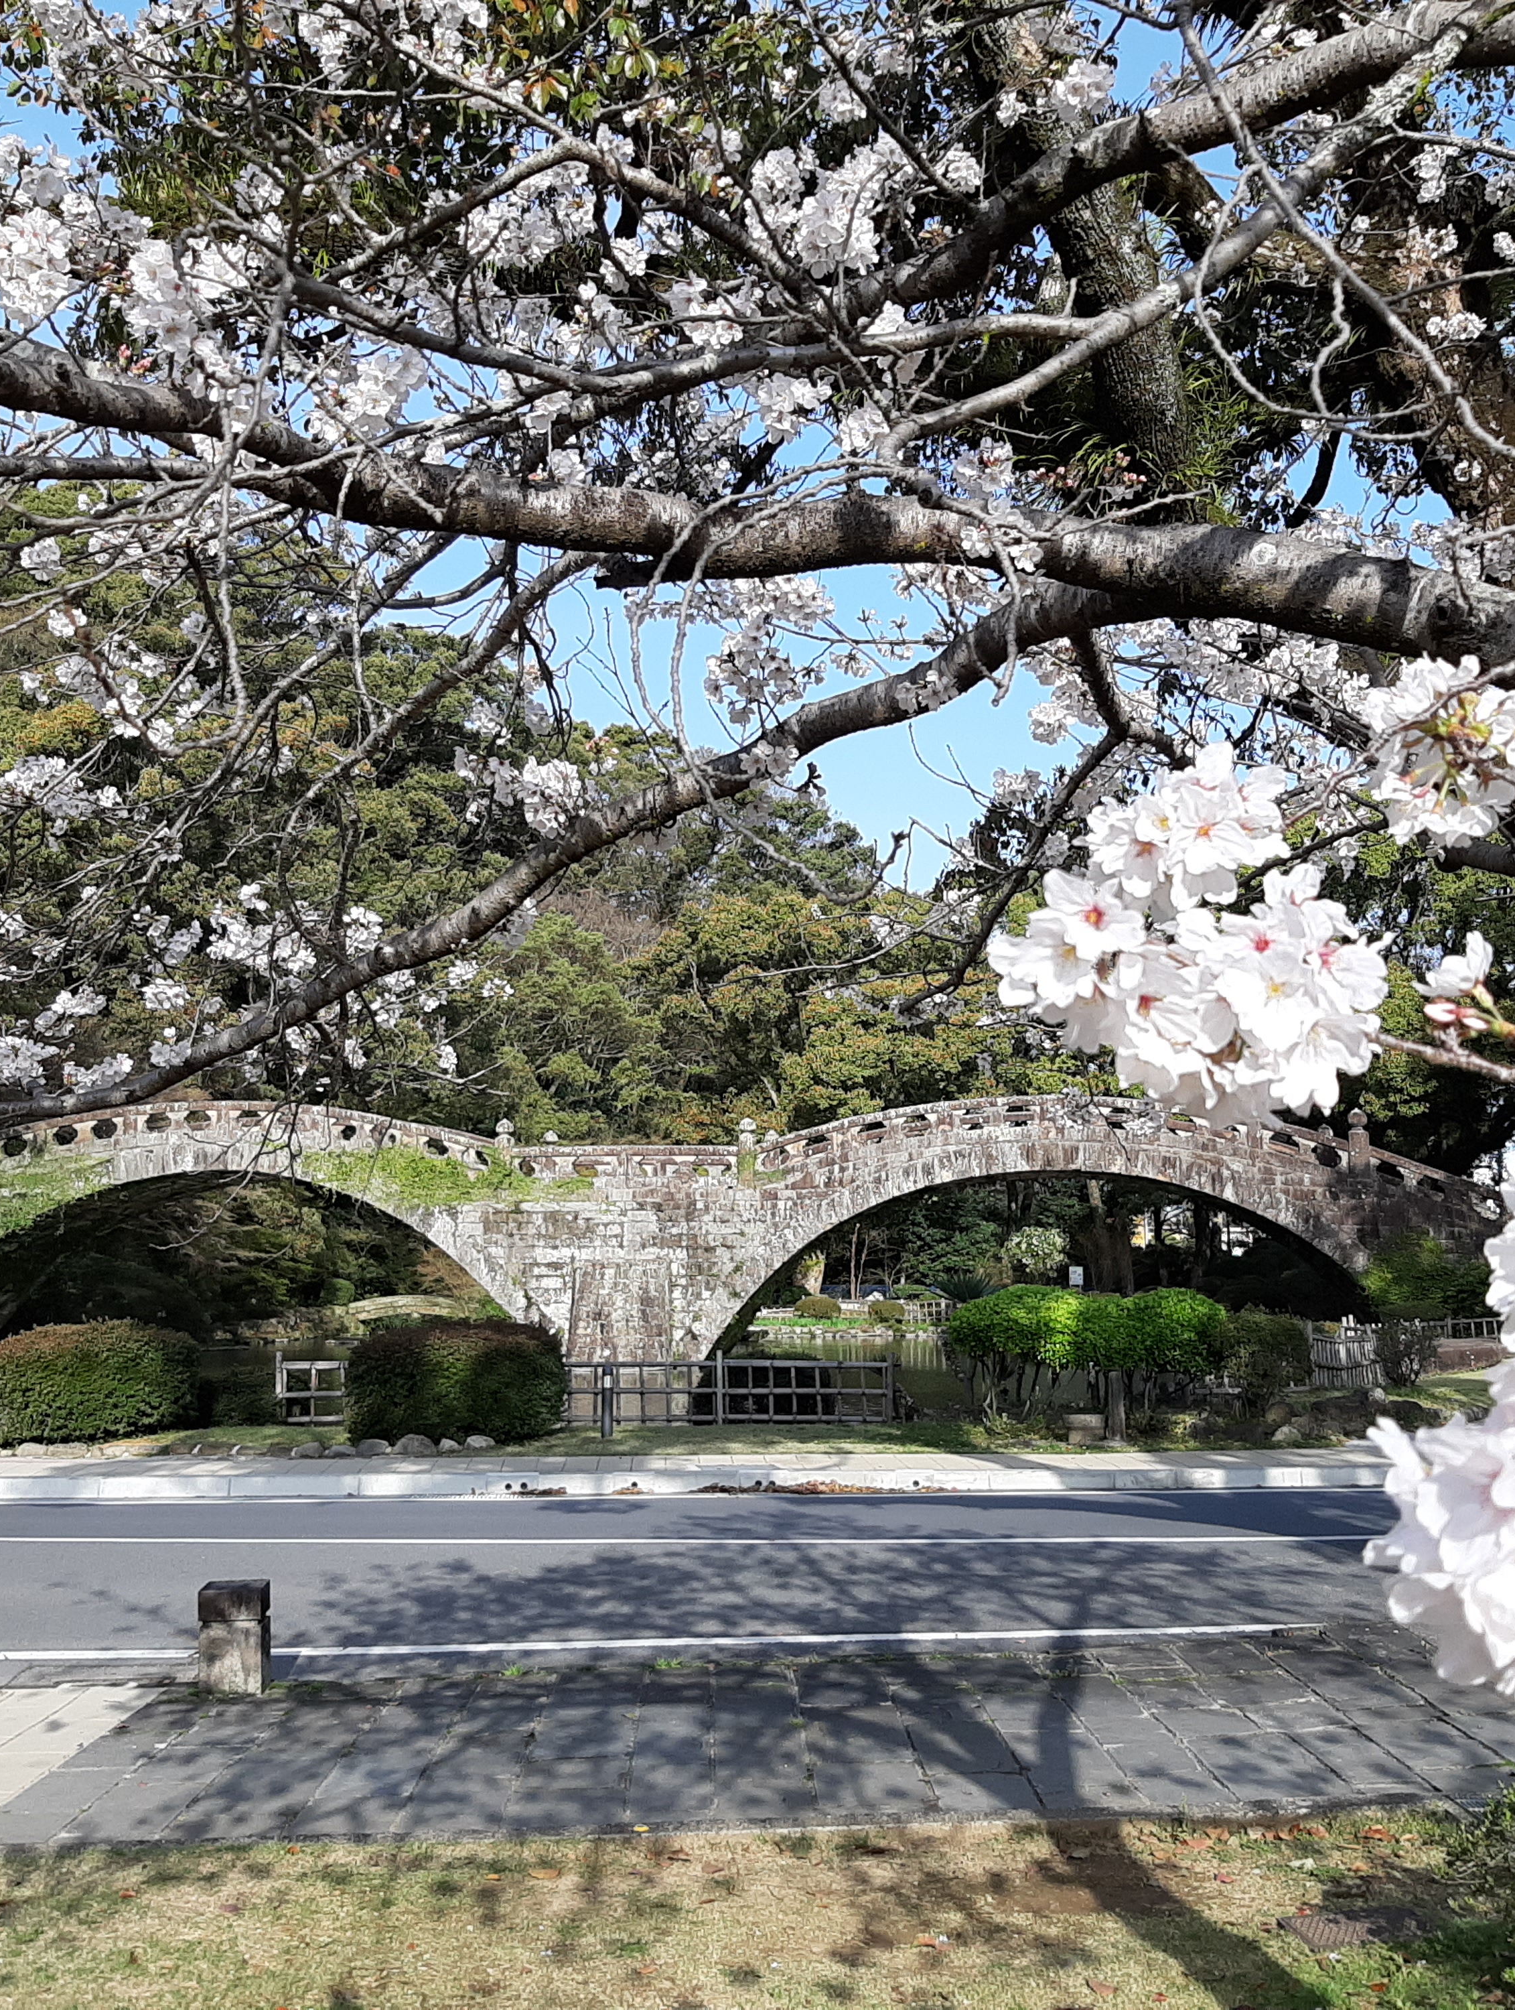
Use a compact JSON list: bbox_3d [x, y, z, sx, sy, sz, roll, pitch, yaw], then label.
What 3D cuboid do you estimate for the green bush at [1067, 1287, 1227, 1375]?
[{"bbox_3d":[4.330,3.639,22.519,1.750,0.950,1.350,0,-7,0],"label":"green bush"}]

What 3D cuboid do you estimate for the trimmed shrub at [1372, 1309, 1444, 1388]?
[{"bbox_3d":[8.800,4.661,27.125,0.920,1.050,0.880,0,-7,0],"label":"trimmed shrub"}]

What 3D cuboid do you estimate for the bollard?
[{"bbox_3d":[-2.070,2.499,7.974,0.245,0.400,0.245,1,-7,-5],"label":"bollard"}]

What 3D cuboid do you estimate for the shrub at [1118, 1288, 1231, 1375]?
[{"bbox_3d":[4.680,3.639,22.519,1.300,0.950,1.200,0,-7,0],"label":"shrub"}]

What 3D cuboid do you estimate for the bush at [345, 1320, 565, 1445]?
[{"bbox_3d":[-2.950,3.668,19.792,2.100,1.130,1.600,0,-7,0],"label":"bush"}]

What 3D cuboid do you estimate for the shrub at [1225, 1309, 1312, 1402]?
[{"bbox_3d":[6.350,4.325,24.850,1.000,1.130,0.950,0,-7,0],"label":"shrub"}]

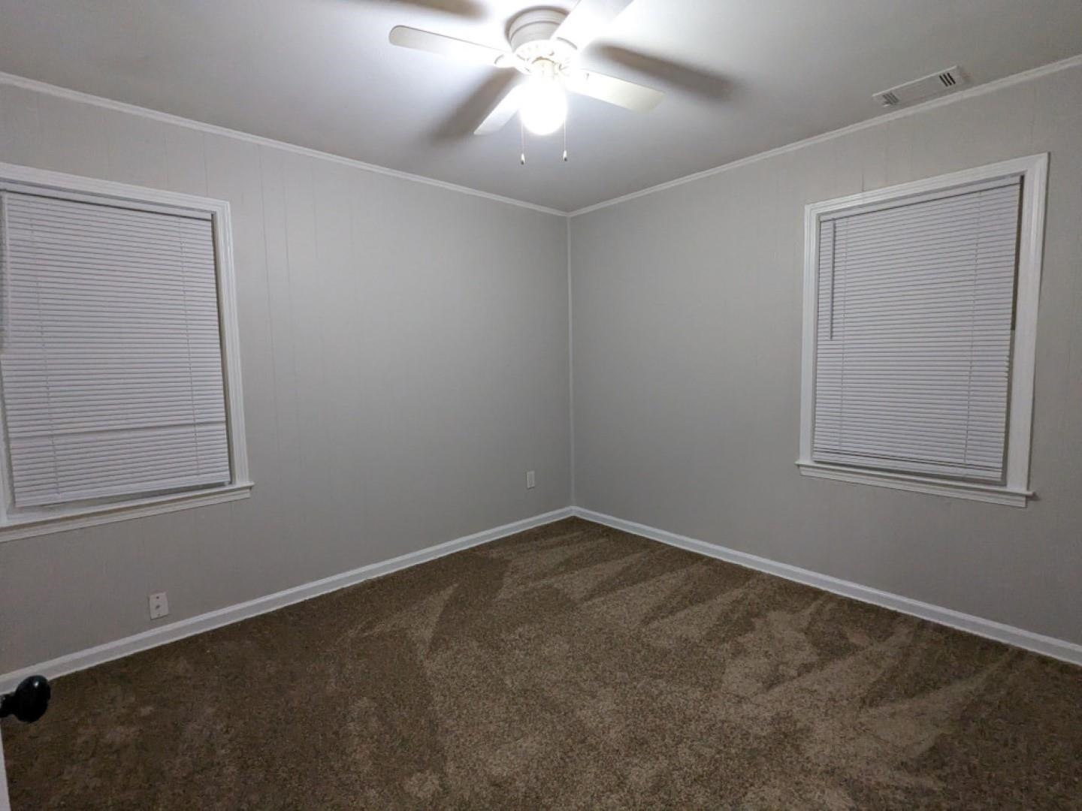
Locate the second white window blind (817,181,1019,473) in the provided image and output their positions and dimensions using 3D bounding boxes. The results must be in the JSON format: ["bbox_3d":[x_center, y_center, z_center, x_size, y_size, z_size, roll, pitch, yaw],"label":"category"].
[{"bbox_3d":[1.786,-0.335,2.463,0.045,1.316,0.778,-6,7,-42],"label":"second white window blind"}]

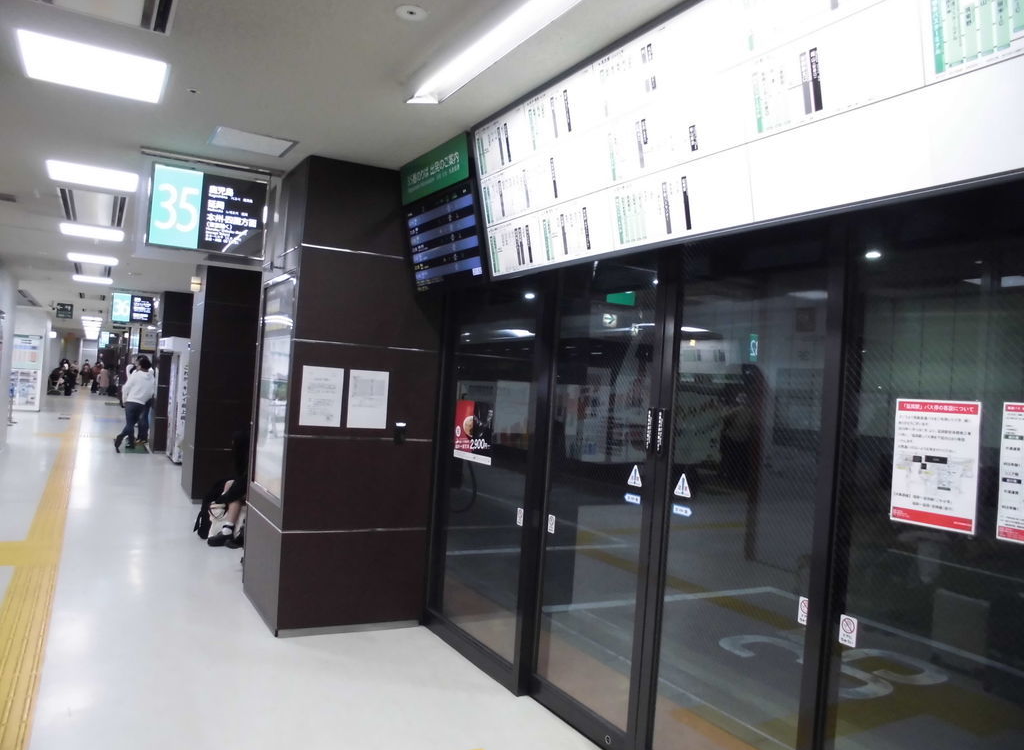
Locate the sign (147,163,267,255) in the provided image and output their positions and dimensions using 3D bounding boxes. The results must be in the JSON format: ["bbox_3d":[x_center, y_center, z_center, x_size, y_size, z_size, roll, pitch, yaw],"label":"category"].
[{"bbox_3d":[-1.999,-1.054,5.049,0.715,0.535,0.100,4,-1,-29],"label":"sign"}]

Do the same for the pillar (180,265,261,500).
[{"bbox_3d":[-3.535,0.063,9.755,0.900,2.960,1.100,4,-1,-29],"label":"pillar"}]

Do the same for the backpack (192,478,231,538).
[{"bbox_3d":[-2.920,1.272,7.409,0.240,0.520,0.320,4,-1,-29],"label":"backpack"}]

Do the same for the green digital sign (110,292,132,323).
[{"bbox_3d":[-7.153,-1.218,14.093,0.283,0.485,0.080,4,-1,-29],"label":"green digital sign"}]

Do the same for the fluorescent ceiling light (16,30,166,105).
[{"bbox_3d":[-1.927,-1.434,3.558,0.567,0.050,0.610,4,-1,-29],"label":"fluorescent ceiling light"}]

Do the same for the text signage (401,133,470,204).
[{"bbox_3d":[-0.444,-1.183,4.504,0.060,0.240,0.905,-6,4,-30],"label":"text signage"}]

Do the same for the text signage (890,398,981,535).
[{"bbox_3d":[1.215,0.259,2.213,0.010,0.366,0.253,4,-1,-29],"label":"text signage"}]

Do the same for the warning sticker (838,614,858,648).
[{"bbox_3d":[1.060,0.806,2.422,0.006,0.091,0.060,4,-1,-30],"label":"warning sticker"}]

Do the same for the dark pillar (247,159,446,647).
[{"bbox_3d":[-1.167,0.136,5.358,0.950,2.938,1.050,4,-1,-29],"label":"dark pillar"}]

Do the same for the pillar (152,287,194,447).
[{"bbox_3d":[-6.316,-0.029,14.762,0.900,2.960,1.050,4,-1,-29],"label":"pillar"}]

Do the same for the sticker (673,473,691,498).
[{"bbox_3d":[0.701,0.459,3.188,0.006,0.091,0.100,4,-1,-30],"label":"sticker"}]

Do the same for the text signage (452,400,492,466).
[{"bbox_3d":[-0.239,0.347,4.714,0.010,0.362,0.510,4,-1,-30],"label":"text signage"}]

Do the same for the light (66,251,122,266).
[{"bbox_3d":[-5.666,-1.586,10.411,0.575,0.050,0.610,4,-1,-29],"label":"light"}]

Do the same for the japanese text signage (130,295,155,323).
[{"bbox_3d":[-6.891,-1.211,14.329,0.380,0.490,0.100,4,-1,-29],"label":"japanese text signage"}]

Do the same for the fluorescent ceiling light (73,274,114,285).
[{"bbox_3d":[-7.021,-1.608,12.911,0.585,0.060,0.560,4,-1,-29],"label":"fluorescent ceiling light"}]

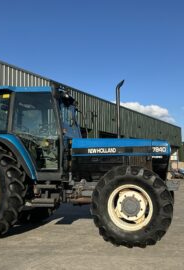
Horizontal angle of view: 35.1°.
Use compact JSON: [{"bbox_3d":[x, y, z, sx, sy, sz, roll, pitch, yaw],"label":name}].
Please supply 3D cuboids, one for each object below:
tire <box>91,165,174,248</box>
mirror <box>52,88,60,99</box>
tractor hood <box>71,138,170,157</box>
[{"bbox_3d":[0.604,1.074,4.396,1.205,1.200,0.400,-2,-6,15],"label":"tire"},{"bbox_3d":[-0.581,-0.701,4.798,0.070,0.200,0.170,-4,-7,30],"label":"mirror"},{"bbox_3d":[0.544,0.222,5.235,1.690,0.360,0.600,-2,-6,15],"label":"tractor hood"}]

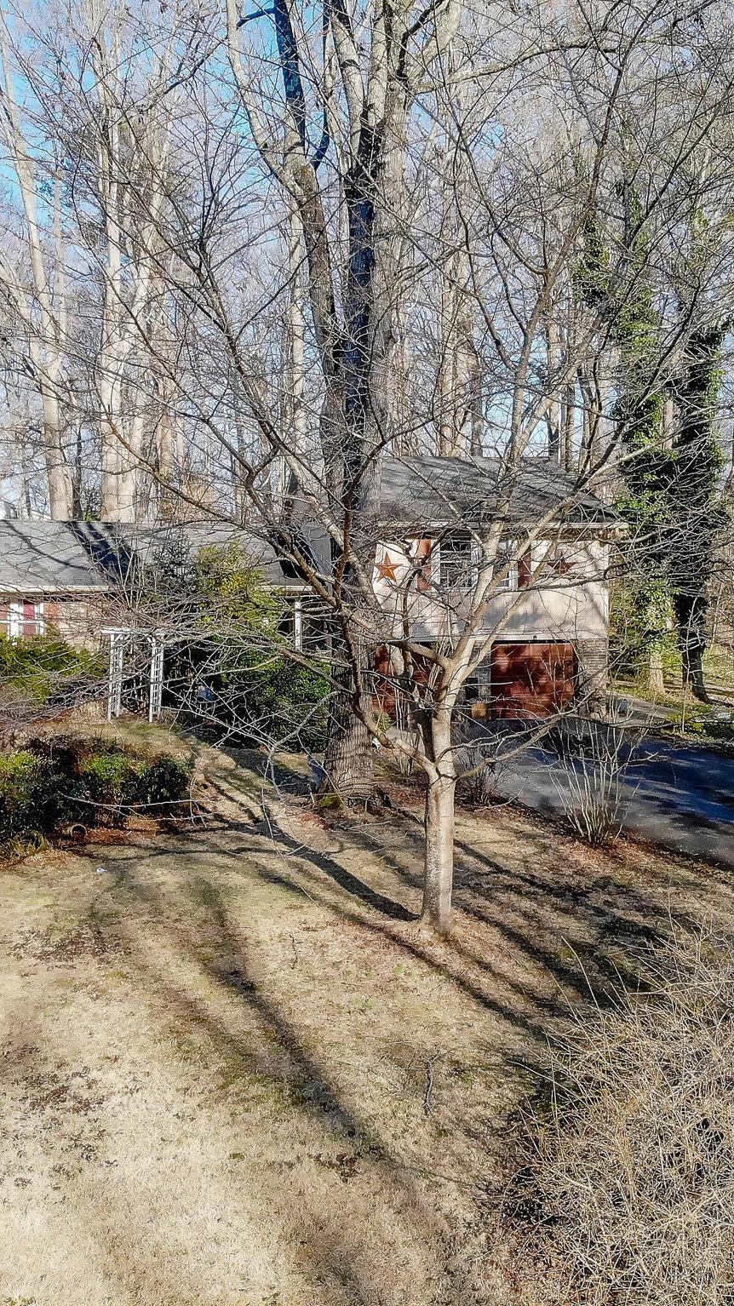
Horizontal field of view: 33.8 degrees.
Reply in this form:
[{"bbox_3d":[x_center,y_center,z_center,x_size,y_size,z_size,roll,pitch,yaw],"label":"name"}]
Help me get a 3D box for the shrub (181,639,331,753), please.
[{"bbox_3d":[-2.397,0.855,26.084,3.240,2.300,2.700,0,3,0],"label":"shrub"}]

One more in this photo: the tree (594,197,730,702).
[{"bbox_3d":[9.327,-6.348,38.213,4.310,15.850,4.000,0,3,0],"label":"tree"}]

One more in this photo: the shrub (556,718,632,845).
[{"bbox_3d":[3.460,1.953,18.432,1.160,1.920,1.150,0,3,0],"label":"shrub"}]

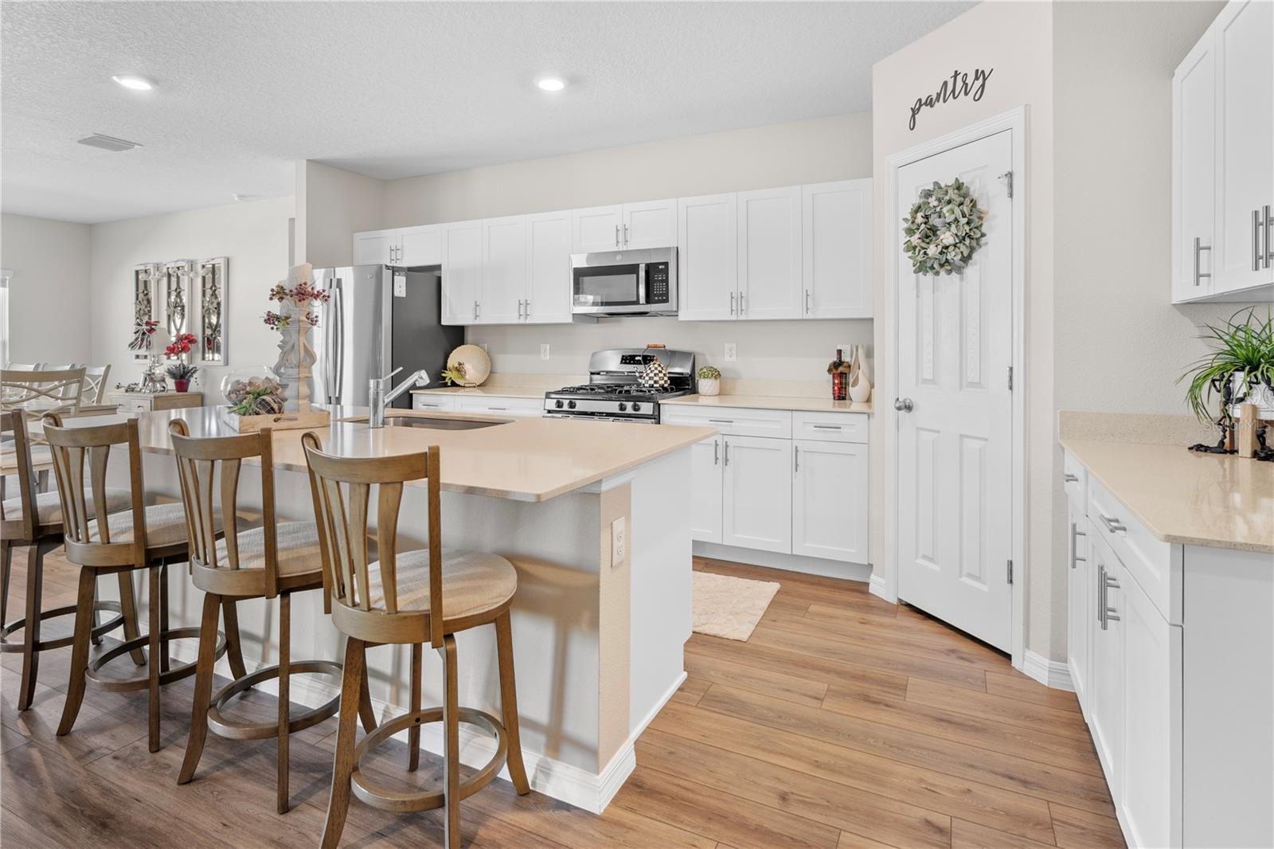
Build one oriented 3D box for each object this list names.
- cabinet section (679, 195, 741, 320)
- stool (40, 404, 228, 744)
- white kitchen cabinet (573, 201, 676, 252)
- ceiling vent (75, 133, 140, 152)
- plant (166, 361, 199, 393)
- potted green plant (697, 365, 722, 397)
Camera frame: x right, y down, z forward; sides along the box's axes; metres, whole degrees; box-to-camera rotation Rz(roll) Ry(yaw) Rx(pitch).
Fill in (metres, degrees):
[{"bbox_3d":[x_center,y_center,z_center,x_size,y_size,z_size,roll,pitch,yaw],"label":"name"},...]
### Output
[{"bbox_3d":[0.498,-1.022,3.980,0.385,0.750,0.335,2,4,27],"label":"cabinet section"},{"bbox_3d":[-1.601,0.453,2.120,0.475,0.995,0.490,2,4,27],"label":"stool"},{"bbox_3d":[-0.018,-1.301,4.295,0.758,0.297,0.327,2,5,25],"label":"white kitchen cabinet"},{"bbox_3d":[-3.714,-1.967,4.462,0.327,0.025,0.307,2,5,25],"label":"ceiling vent"},{"bbox_3d":[-4.601,-0.484,6.449,0.330,0.330,0.330,2,5,25],"label":"plant"},{"bbox_3d":[0.468,-0.287,4.133,0.155,0.205,0.155,0,5,0],"label":"potted green plant"}]

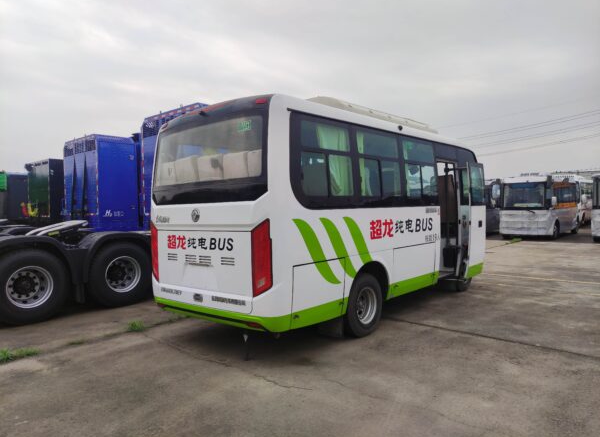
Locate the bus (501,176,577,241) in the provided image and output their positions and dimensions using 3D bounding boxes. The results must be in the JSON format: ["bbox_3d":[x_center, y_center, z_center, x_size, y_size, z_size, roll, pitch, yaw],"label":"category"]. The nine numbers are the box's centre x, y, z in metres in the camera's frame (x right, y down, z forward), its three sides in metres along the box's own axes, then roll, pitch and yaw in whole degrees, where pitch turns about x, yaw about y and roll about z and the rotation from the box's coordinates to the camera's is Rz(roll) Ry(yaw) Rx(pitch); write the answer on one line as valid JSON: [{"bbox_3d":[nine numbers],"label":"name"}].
[{"bbox_3d":[11.995,-0.651,21.494,2.200,3.000,6.100,-1,1,42],"label":"bus"}]

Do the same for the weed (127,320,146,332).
[{"bbox_3d":[-2.258,1.472,5.981,0.270,0.120,0.210,-2,1,-21],"label":"weed"}]

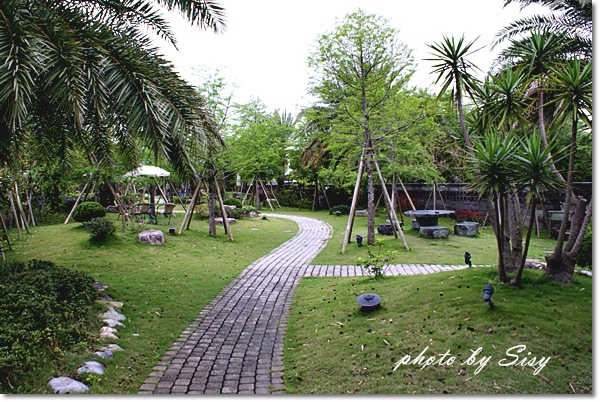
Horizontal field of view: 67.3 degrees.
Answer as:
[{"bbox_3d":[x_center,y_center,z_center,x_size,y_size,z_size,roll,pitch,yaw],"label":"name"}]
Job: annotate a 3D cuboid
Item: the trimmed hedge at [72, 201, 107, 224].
[{"bbox_3d":[-7.239,0.371,15.500,1.150,0.780,1.100,-1,3,-25],"label":"trimmed hedge"}]

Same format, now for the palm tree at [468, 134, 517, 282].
[{"bbox_3d":[2.634,0.075,6.150,0.720,2.060,0.680,1,3,23],"label":"palm tree"}]

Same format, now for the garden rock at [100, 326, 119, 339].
[{"bbox_3d":[-2.031,1.395,4.780,0.210,0.100,0.170,0,2,0],"label":"garden rock"}]

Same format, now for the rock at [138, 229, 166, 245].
[{"bbox_3d":[-4.152,0.993,12.600,0.720,0.410,0.520,0,2,0],"label":"rock"}]

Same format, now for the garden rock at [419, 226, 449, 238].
[{"bbox_3d":[4.058,0.958,13.700,0.870,0.340,0.600,1,3,16],"label":"garden rock"}]

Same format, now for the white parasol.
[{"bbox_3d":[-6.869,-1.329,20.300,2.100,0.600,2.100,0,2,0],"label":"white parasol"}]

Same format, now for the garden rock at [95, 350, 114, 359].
[{"bbox_3d":[-1.822,1.430,4.200,0.185,0.065,0.130,0,2,0],"label":"garden rock"}]

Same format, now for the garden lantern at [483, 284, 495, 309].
[{"bbox_3d":[2.091,1.065,5.000,0.120,0.270,0.140,0,3,10],"label":"garden lantern"}]

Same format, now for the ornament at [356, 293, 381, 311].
[{"bbox_3d":[0.844,1.250,5.550,0.295,0.210,0.295,0,2,0],"label":"ornament"}]

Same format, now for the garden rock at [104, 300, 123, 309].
[{"bbox_3d":[-2.187,1.217,5.300,0.210,0.080,0.190,-1,3,-22],"label":"garden rock"}]

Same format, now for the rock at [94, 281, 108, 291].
[{"bbox_3d":[-3.054,1.294,6.900,0.250,0.130,0.200,0,2,0],"label":"rock"}]

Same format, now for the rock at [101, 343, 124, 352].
[{"bbox_3d":[-1.822,1.424,4.380,0.235,0.075,0.160,0,2,0],"label":"rock"}]

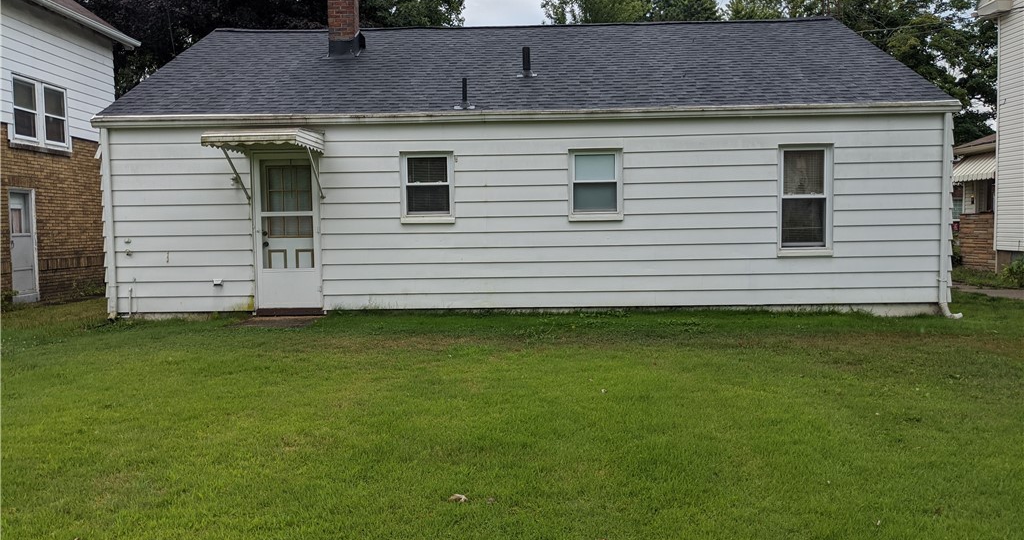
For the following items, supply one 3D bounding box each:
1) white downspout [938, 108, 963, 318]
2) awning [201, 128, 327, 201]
[{"bbox_3d":[5.680,-0.684,10.294,0.304,2.636,0.120,-1,4,2],"label":"white downspout"},{"bbox_3d":[-2.997,-1.322,9.860,1.080,0.860,1.380,-1,4,2],"label":"awning"}]

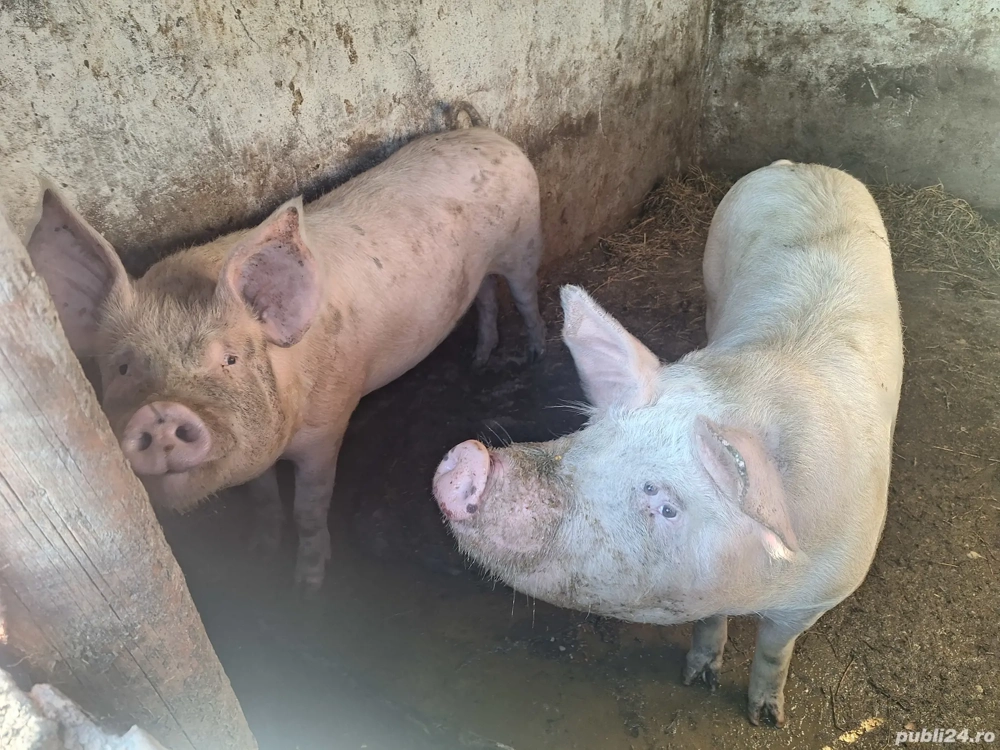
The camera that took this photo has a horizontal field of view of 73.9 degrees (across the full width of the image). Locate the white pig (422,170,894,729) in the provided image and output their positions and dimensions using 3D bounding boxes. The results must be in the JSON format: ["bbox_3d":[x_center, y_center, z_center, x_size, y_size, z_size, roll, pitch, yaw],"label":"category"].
[{"bbox_3d":[0.393,0.015,1.200,0.535,0.703,1.185,10,38,20],"label":"white pig"}]

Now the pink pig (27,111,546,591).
[{"bbox_3d":[-0.269,-0.093,1.419,0.409,0.723,1.185,19,41,30],"label":"pink pig"}]

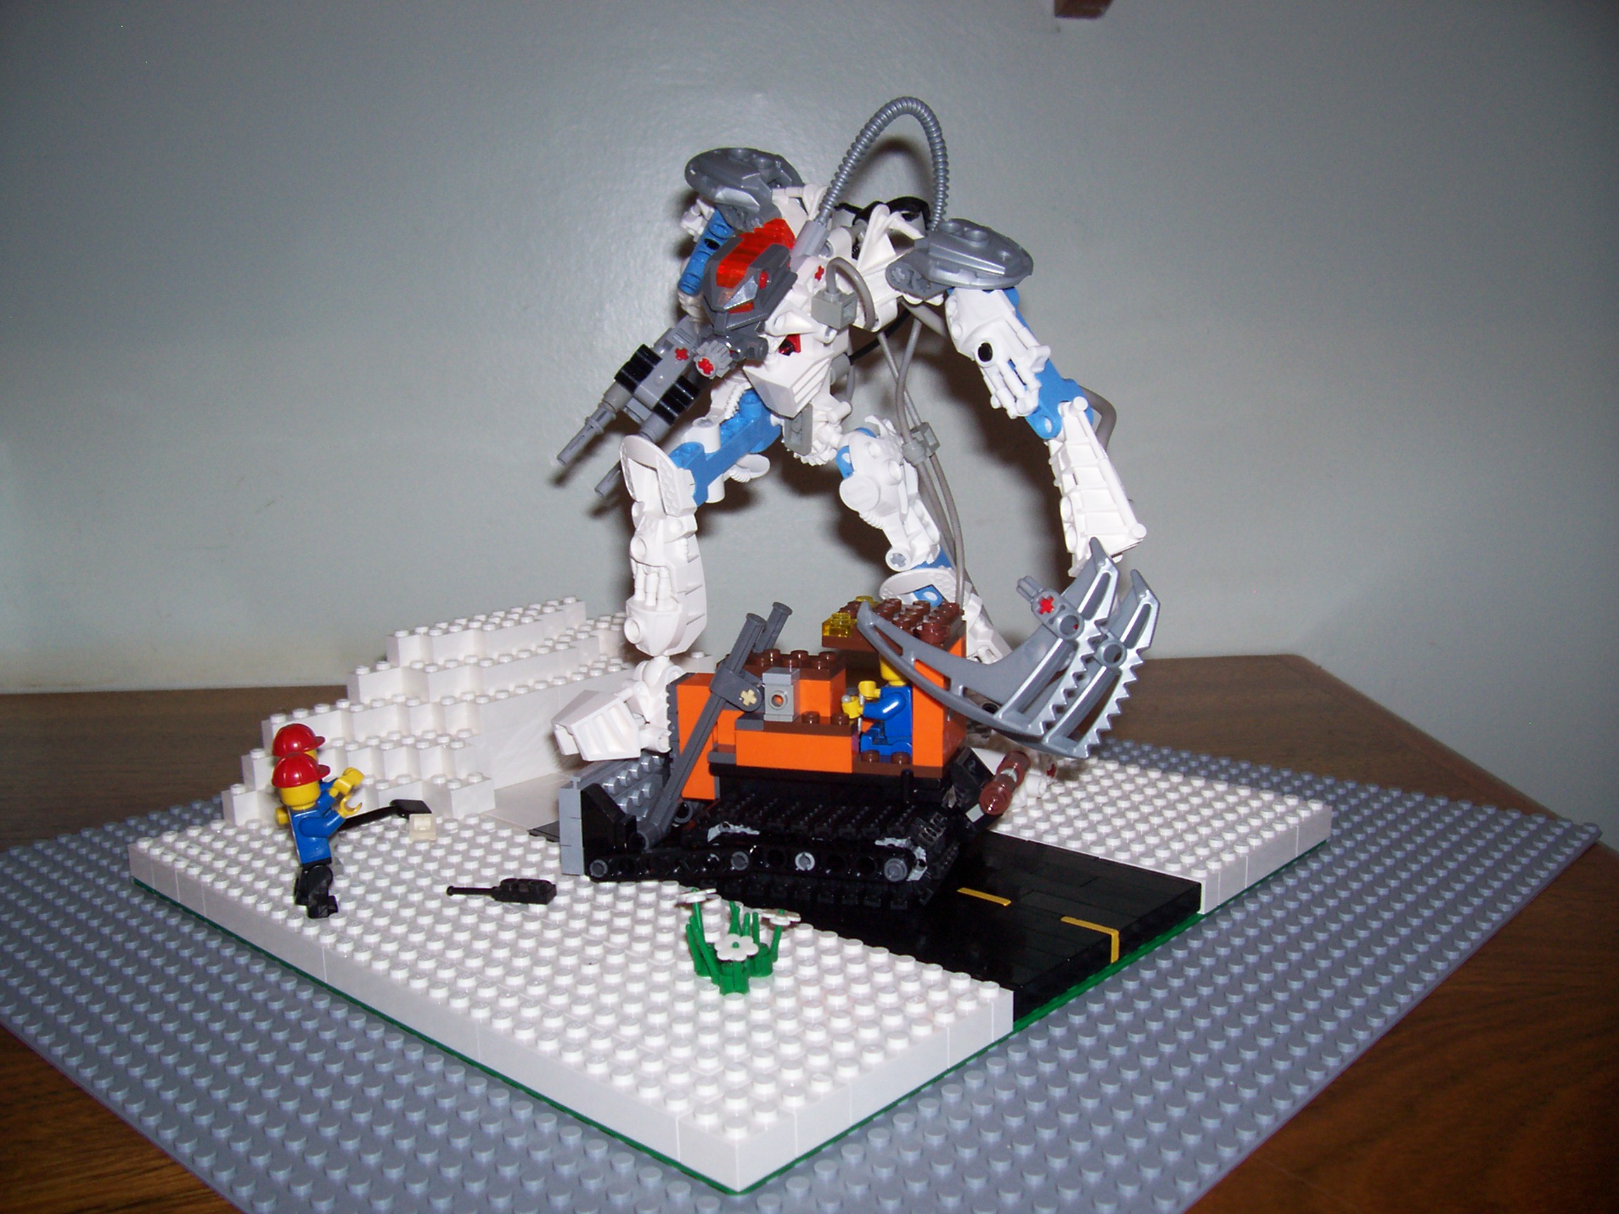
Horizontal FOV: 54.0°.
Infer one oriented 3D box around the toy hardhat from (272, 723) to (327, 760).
[{"bbox_3d":[-0.141,0.036,0.442,0.012,0.009,0.016,9,15,42],"label":"toy hardhat"}]

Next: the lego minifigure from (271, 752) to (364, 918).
[{"bbox_3d":[-0.129,0.058,0.418,0.024,0.043,0.022,9,15,42],"label":"lego minifigure"}]

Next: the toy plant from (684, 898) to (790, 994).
[{"bbox_3d":[-0.017,0.078,0.377,0.022,0.019,0.022,9,15,42],"label":"toy plant"}]

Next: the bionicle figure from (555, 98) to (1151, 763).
[{"bbox_3d":[0.022,-0.042,0.472,0.130,0.214,0.196,-10,15,-38],"label":"bionicle figure"}]

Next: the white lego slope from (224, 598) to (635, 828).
[{"bbox_3d":[-0.097,0.030,0.538,0.057,0.050,0.187,9,15,42],"label":"white lego slope"}]

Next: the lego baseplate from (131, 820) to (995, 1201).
[{"bbox_3d":[-0.078,0.084,0.419,0.256,0.011,0.088,9,15,42],"label":"lego baseplate"}]

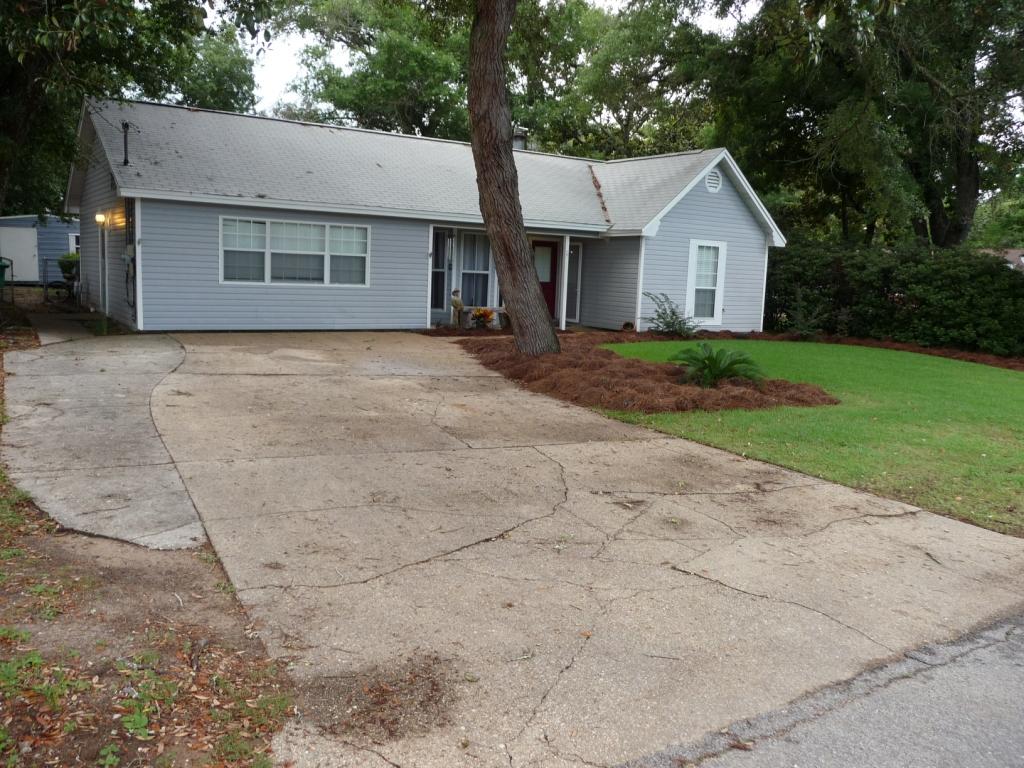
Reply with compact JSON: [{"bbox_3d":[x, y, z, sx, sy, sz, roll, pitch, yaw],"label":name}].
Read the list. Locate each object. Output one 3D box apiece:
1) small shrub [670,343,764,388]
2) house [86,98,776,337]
[{"bbox_3d":[2.803,-0.291,11.466,1.250,0.580,1.150,5,8,14],"label":"small shrub"},{"bbox_3d":[-2.207,-4.216,22.673,16.677,4.890,10.283,-3,10,-33],"label":"house"}]

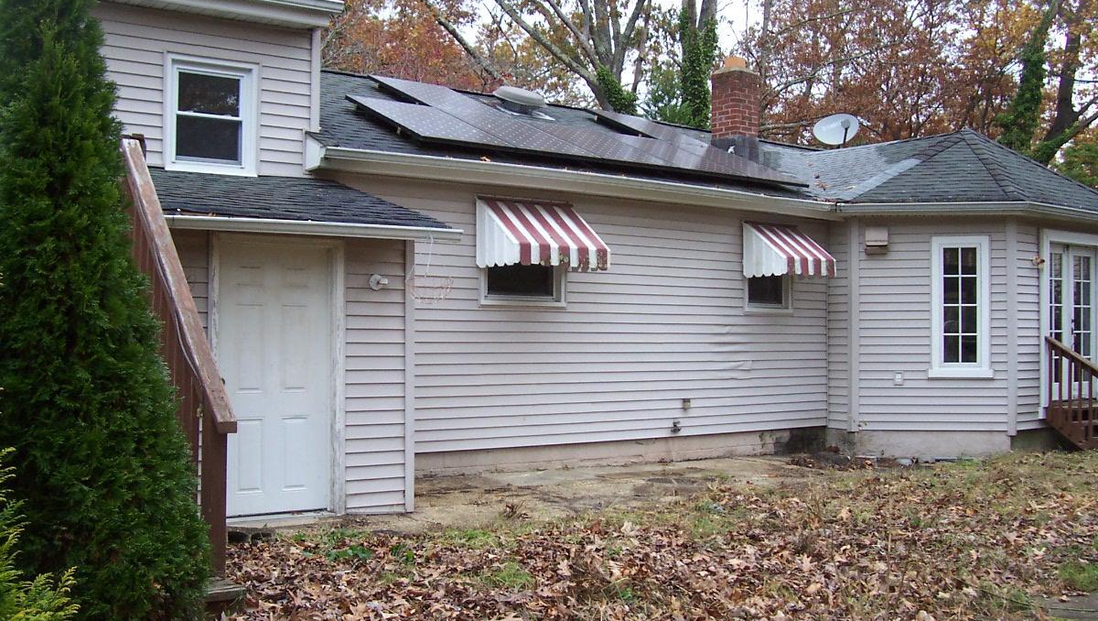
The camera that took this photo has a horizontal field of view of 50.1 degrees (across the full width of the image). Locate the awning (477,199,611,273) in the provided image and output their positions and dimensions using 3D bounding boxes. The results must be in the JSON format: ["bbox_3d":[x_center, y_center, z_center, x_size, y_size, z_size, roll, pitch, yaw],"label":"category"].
[{"bbox_3d":[-0.028,-0.728,11.242,1.127,0.669,0.620,1,-2,-37],"label":"awning"}]

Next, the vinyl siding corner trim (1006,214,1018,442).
[{"bbox_3d":[5.440,0.199,13.790,0.115,2.540,0.090,0,-2,-9],"label":"vinyl siding corner trim"}]

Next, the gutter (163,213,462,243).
[{"bbox_3d":[-1.556,-0.555,8.120,2.185,0.100,0.115,0,-1,-36],"label":"gutter"}]

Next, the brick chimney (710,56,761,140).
[{"bbox_3d":[2.429,-2.740,15.246,0.430,1.117,0.430,1,-2,-37],"label":"brick chimney"}]

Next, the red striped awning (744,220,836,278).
[{"bbox_3d":[2.780,-0.695,13.457,0.892,0.623,0.600,1,-2,-37],"label":"red striped awning"}]

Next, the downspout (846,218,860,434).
[{"bbox_3d":[3.648,0.181,14.060,0.140,2.560,0.090,0,-2,15],"label":"downspout"}]

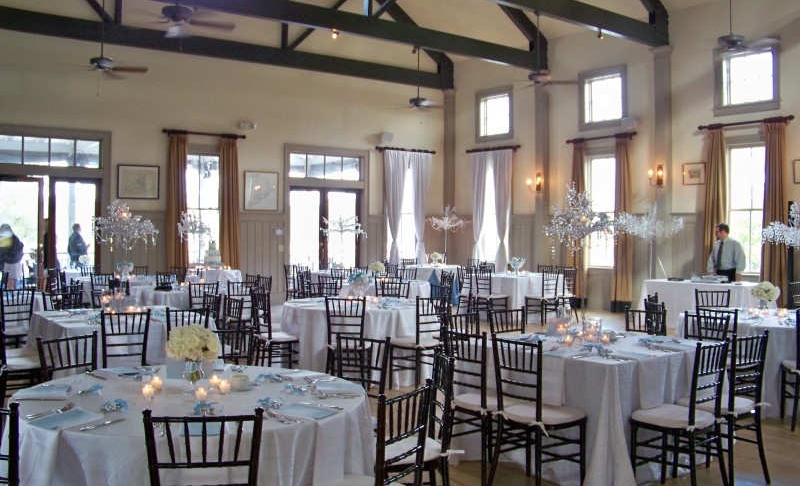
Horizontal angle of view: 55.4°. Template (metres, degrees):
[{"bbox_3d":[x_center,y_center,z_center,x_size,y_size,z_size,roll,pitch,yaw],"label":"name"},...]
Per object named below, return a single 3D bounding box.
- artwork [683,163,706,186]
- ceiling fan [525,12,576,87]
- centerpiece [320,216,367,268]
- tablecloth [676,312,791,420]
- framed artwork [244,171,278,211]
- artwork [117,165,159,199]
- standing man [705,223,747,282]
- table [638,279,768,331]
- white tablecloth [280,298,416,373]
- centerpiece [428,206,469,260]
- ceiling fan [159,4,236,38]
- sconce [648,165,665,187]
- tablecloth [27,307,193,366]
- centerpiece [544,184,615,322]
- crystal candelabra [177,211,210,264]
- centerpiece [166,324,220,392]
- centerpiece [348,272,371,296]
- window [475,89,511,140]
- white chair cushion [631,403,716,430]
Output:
[{"bbox_3d":[5.002,-1.178,12.985,0.030,0.379,0.419,-1,1,-38],"label":"artwork"},{"bbox_3d":[2.014,-2.831,11.130,1.300,1.120,1.300,-1,1,-40],"label":"ceiling fan"},{"bbox_3d":[-0.989,0.016,13.231,0.788,1.030,0.788,0,1,0],"label":"centerpiece"},{"bbox_3d":[3.131,1.016,6.585,1.434,0.768,1.434,-1,1,-38],"label":"tablecloth"},{"bbox_3d":[-2.702,-1.010,14.900,0.750,0.760,0.040,-1,1,-40],"label":"framed artwork"},{"bbox_3d":[-4.475,-1.037,13.100,0.717,0.581,0.040,-1,1,-38],"label":"artwork"},{"bbox_3d":[5.108,0.522,11.906,0.400,1.680,0.560,-1,1,-41],"label":"standing man"},{"bbox_3d":[4.729,0.986,11.534,0.850,0.770,1.950,0,1,-38],"label":"table"},{"bbox_3d":[-0.420,0.988,7.780,1.580,0.770,1.580,0,1,0],"label":"white tablecloth"},{"bbox_3d":[1.075,-0.211,16.900,0.950,1.250,0.950,0,1,0],"label":"centerpiece"},{"bbox_3d":[-2.323,-2.360,7.908,1.313,0.283,1.313,-1,1,-38],"label":"ceiling fan"},{"bbox_3d":[4.519,-1.174,13.463,0.200,0.390,0.250,0,1,-38],"label":"sconce"},{"bbox_3d":[-2.463,1.033,6.841,1.340,0.770,1.340,0,1,-38],"label":"tablecloth"},{"bbox_3d":[1.251,0.157,5.290,0.520,1.120,0.520,0,1,-38],"label":"centerpiece"},{"bbox_3d":[-2.776,0.074,10.302,0.444,0.990,0.444,-1,1,-38],"label":"crystal candelabra"},{"bbox_3d":[-0.942,0.532,3.480,0.245,0.310,0.245,-1,1,-40],"label":"centerpiece"},{"bbox_3d":[-0.409,0.455,7.800,0.235,0.285,0.235,0,1,0],"label":"centerpiece"},{"bbox_3d":[2.043,-2.772,16.520,0.120,1.130,1.090,-1,1,-40],"label":"window"},{"bbox_3d":[1.550,0.983,4.320,0.390,0.055,0.390,-1,1,-44],"label":"white chair cushion"}]

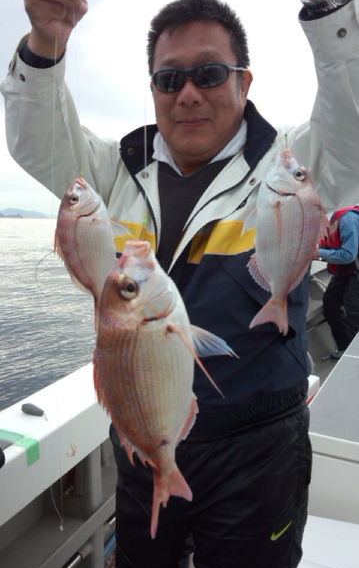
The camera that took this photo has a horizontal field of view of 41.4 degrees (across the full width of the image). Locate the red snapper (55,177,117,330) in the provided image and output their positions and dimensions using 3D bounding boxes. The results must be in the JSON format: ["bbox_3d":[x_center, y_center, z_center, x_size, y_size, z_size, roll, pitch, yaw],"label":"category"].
[{"bbox_3d":[-0.129,-0.044,0.690,0.086,0.222,0.043,-4,8,9],"label":"red snapper"}]

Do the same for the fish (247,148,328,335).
[{"bbox_3d":[0.146,-0.059,0.640,0.100,0.243,0.046,4,8,-2],"label":"fish"}]

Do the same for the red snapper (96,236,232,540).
[{"bbox_3d":[-0.019,0.100,0.480,0.125,0.302,0.068,-1,9,20],"label":"red snapper"}]

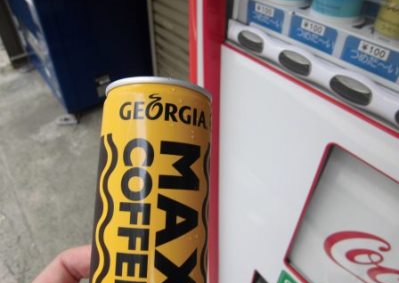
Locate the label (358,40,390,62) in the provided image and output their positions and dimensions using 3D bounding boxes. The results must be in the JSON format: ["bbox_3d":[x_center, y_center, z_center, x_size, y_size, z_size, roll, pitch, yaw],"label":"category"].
[{"bbox_3d":[0.174,-0.090,0.298,0.002,0.010,0.031,-24,46,-27],"label":"label"}]

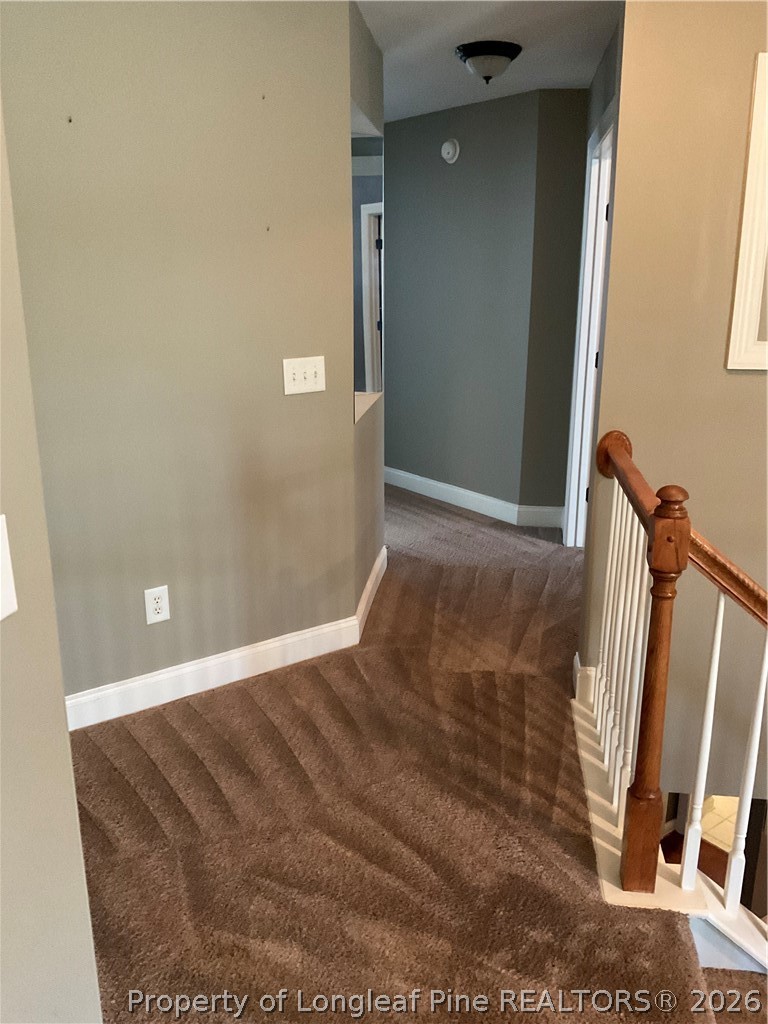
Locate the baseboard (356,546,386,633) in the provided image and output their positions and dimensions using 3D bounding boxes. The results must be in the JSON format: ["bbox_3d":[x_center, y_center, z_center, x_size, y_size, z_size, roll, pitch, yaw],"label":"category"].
[{"bbox_3d":[-0.054,0.356,3.987,0.018,0.132,0.908,2,16,8],"label":"baseboard"}]

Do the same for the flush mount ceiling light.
[{"bbox_3d":[0.455,-1.948,3.749,0.291,0.143,0.291,0,16,0],"label":"flush mount ceiling light"}]

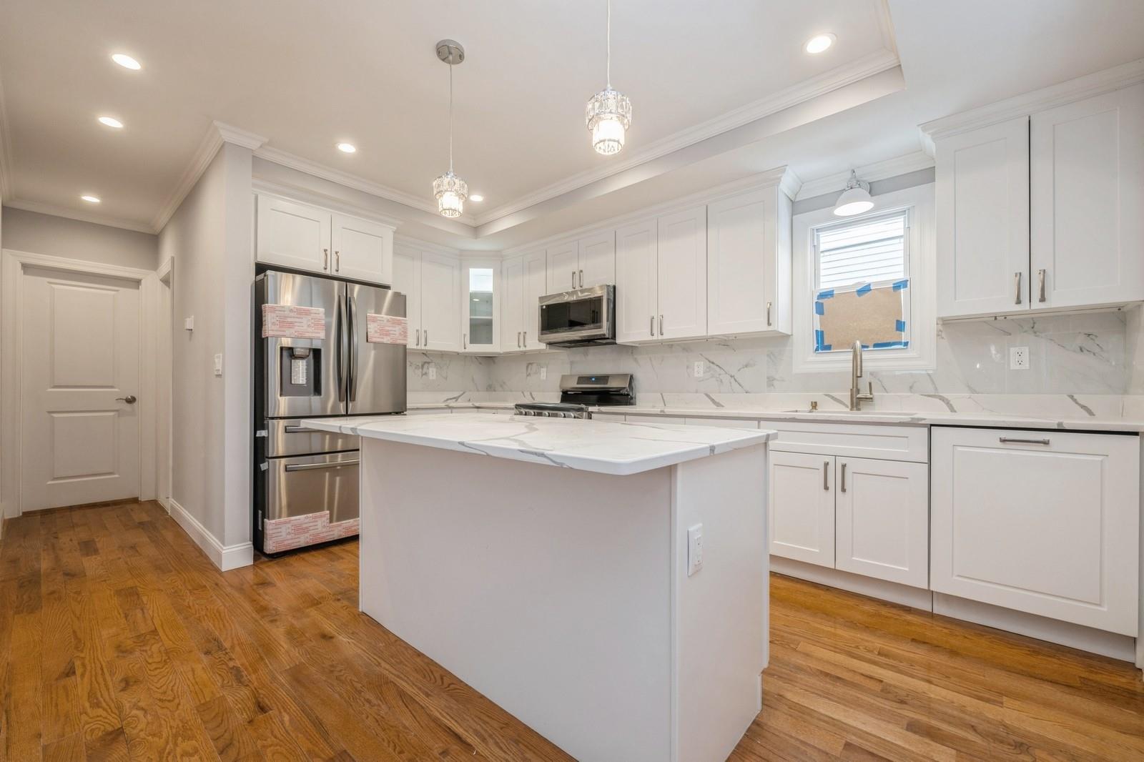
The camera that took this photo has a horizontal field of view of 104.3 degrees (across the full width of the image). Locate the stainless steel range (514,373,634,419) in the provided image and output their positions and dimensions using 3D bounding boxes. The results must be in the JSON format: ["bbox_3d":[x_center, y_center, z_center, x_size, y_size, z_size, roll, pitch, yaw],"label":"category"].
[{"bbox_3d":[0.033,0.527,3.744,0.764,1.166,0.693,-1,-1,40],"label":"stainless steel range"}]

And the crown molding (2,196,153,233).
[{"bbox_3d":[-4.201,-1.413,3.852,0.074,0.074,0.904,-1,-1,40],"label":"crown molding"}]

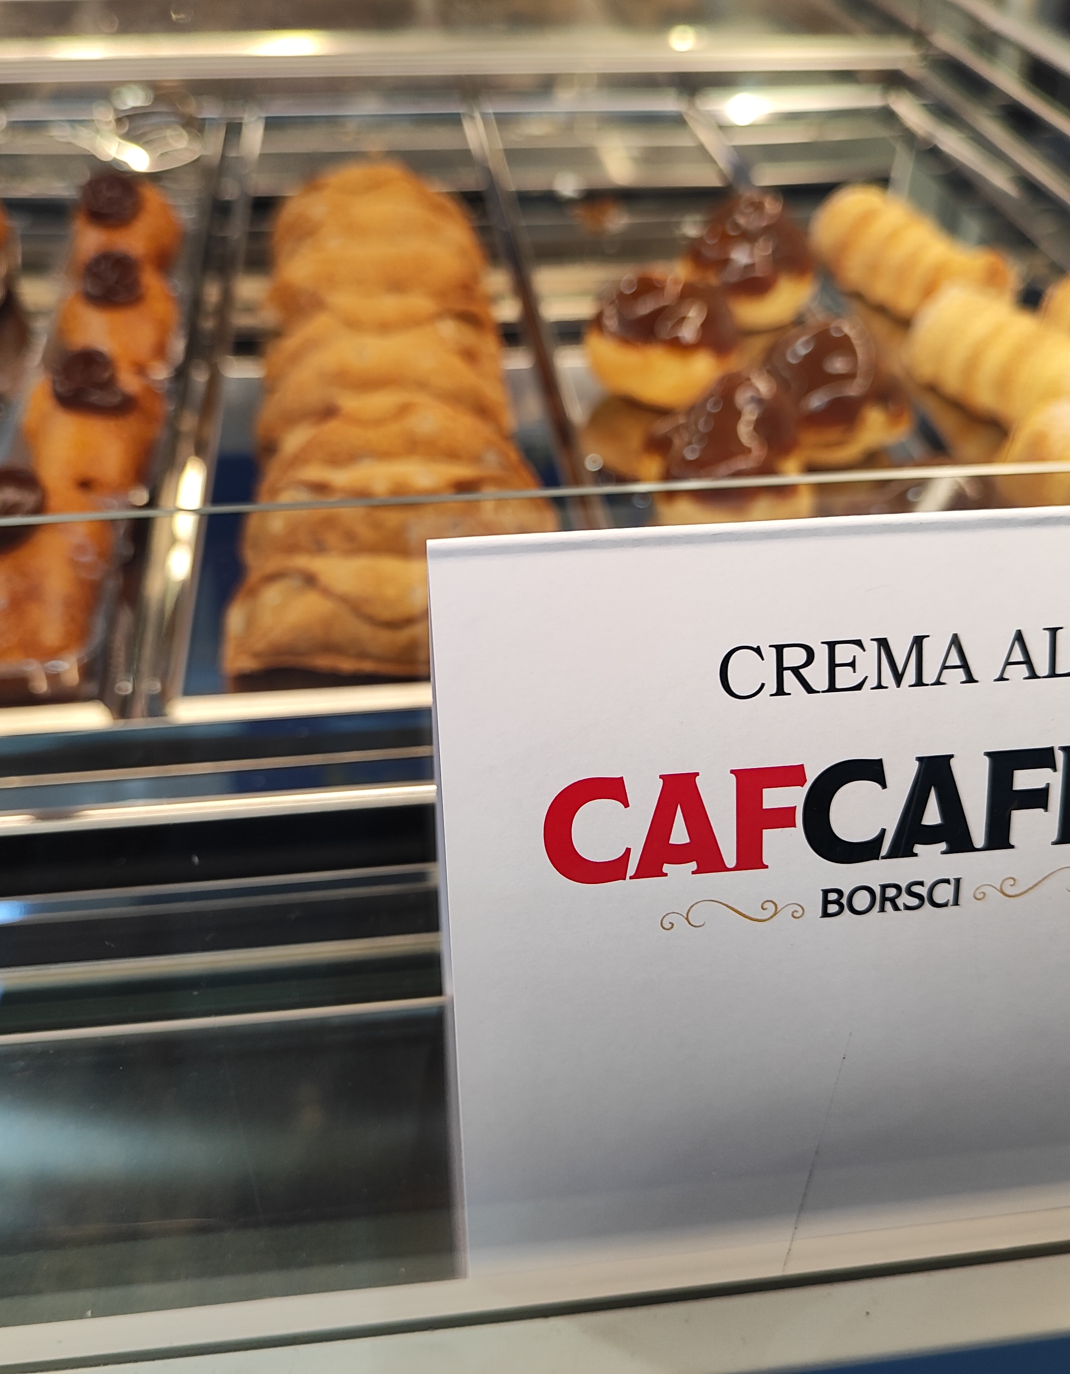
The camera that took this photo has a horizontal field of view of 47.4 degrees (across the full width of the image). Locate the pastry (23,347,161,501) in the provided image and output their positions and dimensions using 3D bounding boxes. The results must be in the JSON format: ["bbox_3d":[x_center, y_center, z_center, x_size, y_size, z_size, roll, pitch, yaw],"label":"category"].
[{"bbox_3d":[-0.122,-0.072,0.339,0.037,0.041,0.045,-4,42,-6],"label":"pastry"}]

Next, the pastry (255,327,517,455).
[{"bbox_3d":[-0.045,-0.087,0.364,0.078,0.035,0.051,-4,42,-6],"label":"pastry"}]

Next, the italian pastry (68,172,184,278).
[{"bbox_3d":[-0.175,-0.195,0.532,0.045,0.047,0.073,-3,40,-5],"label":"italian pastry"}]

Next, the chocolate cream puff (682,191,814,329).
[{"bbox_3d":[0.090,-0.180,0.516,0.053,0.051,0.053,-3,40,-5],"label":"chocolate cream puff"}]

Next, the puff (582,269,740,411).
[{"bbox_3d":[0.048,-0.132,0.463,0.055,0.046,0.055,-3,40,-5],"label":"puff"}]

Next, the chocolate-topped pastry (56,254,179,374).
[{"bbox_3d":[-0.157,-0.139,0.466,0.045,0.047,0.073,-3,40,-5],"label":"chocolate-topped pastry"}]

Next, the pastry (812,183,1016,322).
[{"bbox_3d":[0.143,-0.167,0.465,0.029,0.029,0.073,-26,48,-28],"label":"pastry"}]

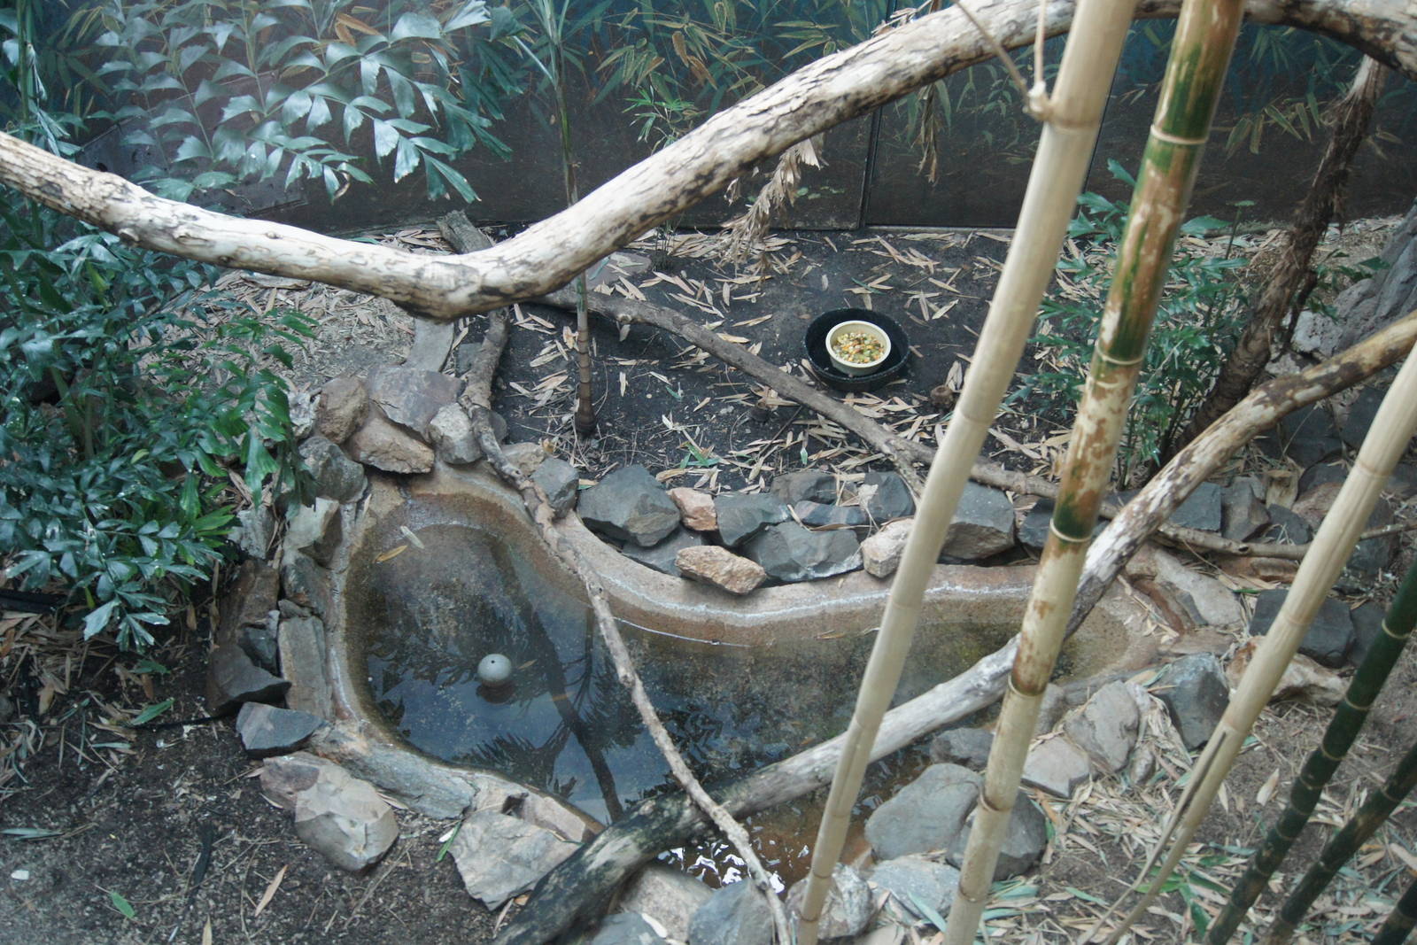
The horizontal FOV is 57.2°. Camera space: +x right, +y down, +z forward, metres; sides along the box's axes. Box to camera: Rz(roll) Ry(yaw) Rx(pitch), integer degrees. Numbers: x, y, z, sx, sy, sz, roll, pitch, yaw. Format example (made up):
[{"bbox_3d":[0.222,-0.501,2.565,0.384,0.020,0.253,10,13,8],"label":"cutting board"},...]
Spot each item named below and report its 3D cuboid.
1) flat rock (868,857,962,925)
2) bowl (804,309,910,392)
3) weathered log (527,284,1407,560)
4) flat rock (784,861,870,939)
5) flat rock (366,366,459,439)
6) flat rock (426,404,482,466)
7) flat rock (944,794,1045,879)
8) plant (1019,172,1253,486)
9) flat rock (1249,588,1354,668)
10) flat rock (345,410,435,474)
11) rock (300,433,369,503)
[{"bbox_3d":[0.361,0.754,2.318,0.156,0.088,0.104,1,49,-1],"label":"flat rock"},{"bbox_3d":[0.370,-0.301,3.254,0.260,0.060,0.260,1,49,-1],"label":"bowl"},{"bbox_3d":[0.528,-0.126,3.057,2.142,0.135,0.260,17,51,13],"label":"weathered log"},{"bbox_3d":[0.226,0.813,2.462,0.150,0.090,0.120,-7,50,-6],"label":"flat rock"},{"bbox_3d":[-0.669,-0.169,3.007,0.213,0.073,0.156,12,50,9],"label":"flat rock"},{"bbox_3d":[-0.623,-0.094,3.199,0.115,0.110,0.100,16,52,13],"label":"flat rock"},{"bbox_3d":[0.561,0.710,2.537,0.175,0.110,0.140,-7,50,-6],"label":"flat rock"},{"bbox_3d":[0.907,-0.320,2.897,0.426,0.645,0.416,1,49,-1],"label":"plant"},{"bbox_3d":[1.234,0.324,2.715,0.203,0.088,0.135,7,49,4],"label":"flat rock"},{"bbox_3d":[-0.775,-0.075,3.169,0.200,0.090,0.100,21,53,17],"label":"flat rock"},{"bbox_3d":[-0.905,-0.011,3.141,0.140,0.110,0.110,24,54,19],"label":"rock"}]

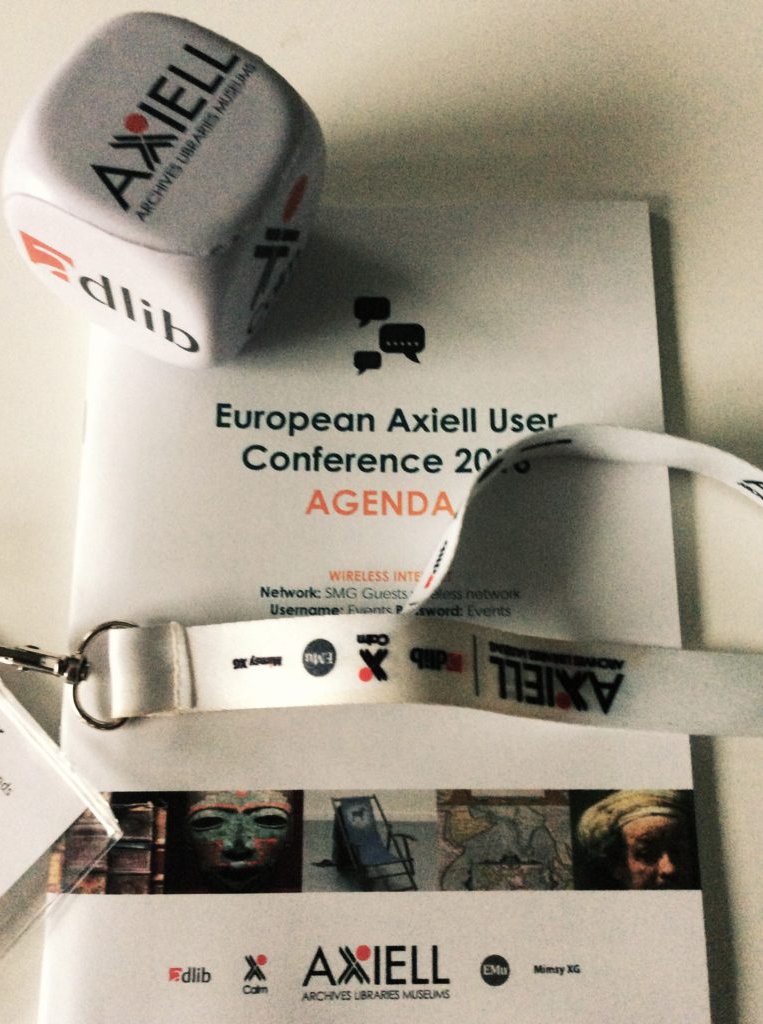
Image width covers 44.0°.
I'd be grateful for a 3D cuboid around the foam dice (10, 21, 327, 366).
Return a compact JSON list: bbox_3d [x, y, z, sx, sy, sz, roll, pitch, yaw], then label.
[{"bbox_3d":[-0.049,-0.072,0.219,0.060,0.060,0.060,27,73,2],"label":"foam dice"}]

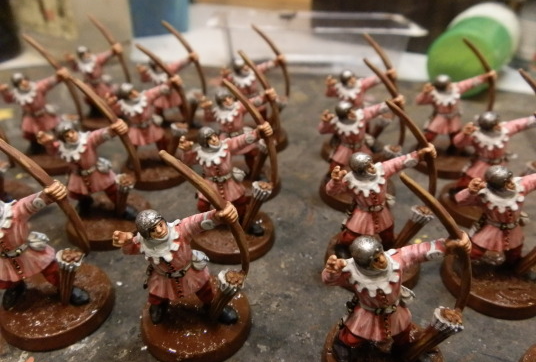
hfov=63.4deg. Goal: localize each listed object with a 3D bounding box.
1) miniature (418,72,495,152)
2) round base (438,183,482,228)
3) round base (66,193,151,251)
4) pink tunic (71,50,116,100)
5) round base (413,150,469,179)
[{"bbox_3d":[0.063,-0.023,0.150,0.025,0.030,0.013,-2,32,-2],"label":"miniature"},{"bbox_3d":[0.069,0.008,0.142,0.025,0.004,0.025,1,30,-1],"label":"round base"},{"bbox_3d":[-0.047,0.012,0.130,0.025,0.004,0.025,1,30,-1],"label":"round base"},{"bbox_3d":[-0.074,-0.046,0.185,0.021,0.019,0.011,3,31,3],"label":"pink tunic"},{"bbox_3d":[0.069,-0.008,0.169,0.025,0.004,0.025,1,30,-1],"label":"round base"}]

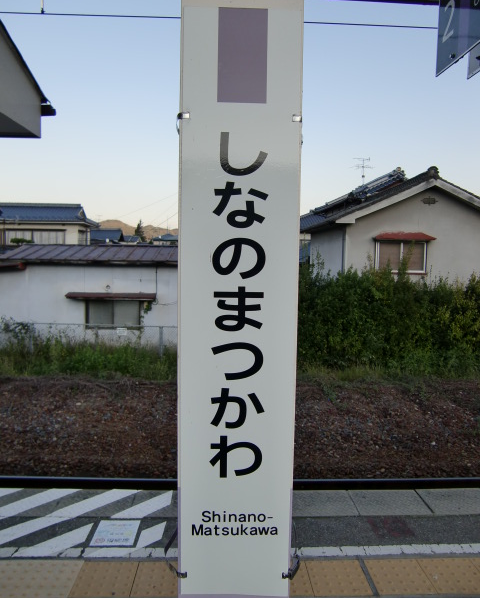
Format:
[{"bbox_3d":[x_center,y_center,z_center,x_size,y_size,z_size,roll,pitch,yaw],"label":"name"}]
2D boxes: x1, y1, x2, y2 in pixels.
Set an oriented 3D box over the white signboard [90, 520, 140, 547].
[{"bbox_3d":[-0.737,1.393,3.096,0.250,0.015,0.292,1,5,-2],"label":"white signboard"}]

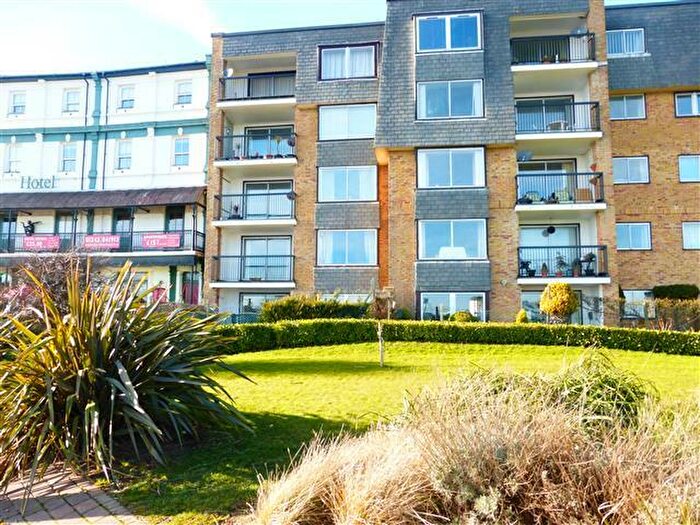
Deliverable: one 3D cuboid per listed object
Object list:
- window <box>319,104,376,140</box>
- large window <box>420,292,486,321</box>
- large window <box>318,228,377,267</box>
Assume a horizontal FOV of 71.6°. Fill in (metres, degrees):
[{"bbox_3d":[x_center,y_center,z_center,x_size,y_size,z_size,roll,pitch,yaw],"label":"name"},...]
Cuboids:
[{"bbox_3d":[-0.086,-5.968,20.688,2.528,1.562,0.120,0,-5,6],"label":"window"},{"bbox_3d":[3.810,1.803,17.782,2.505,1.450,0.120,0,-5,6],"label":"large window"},{"bbox_3d":[-0.099,-0.591,20.188,2.528,1.562,0.120,0,-5,6],"label":"large window"}]

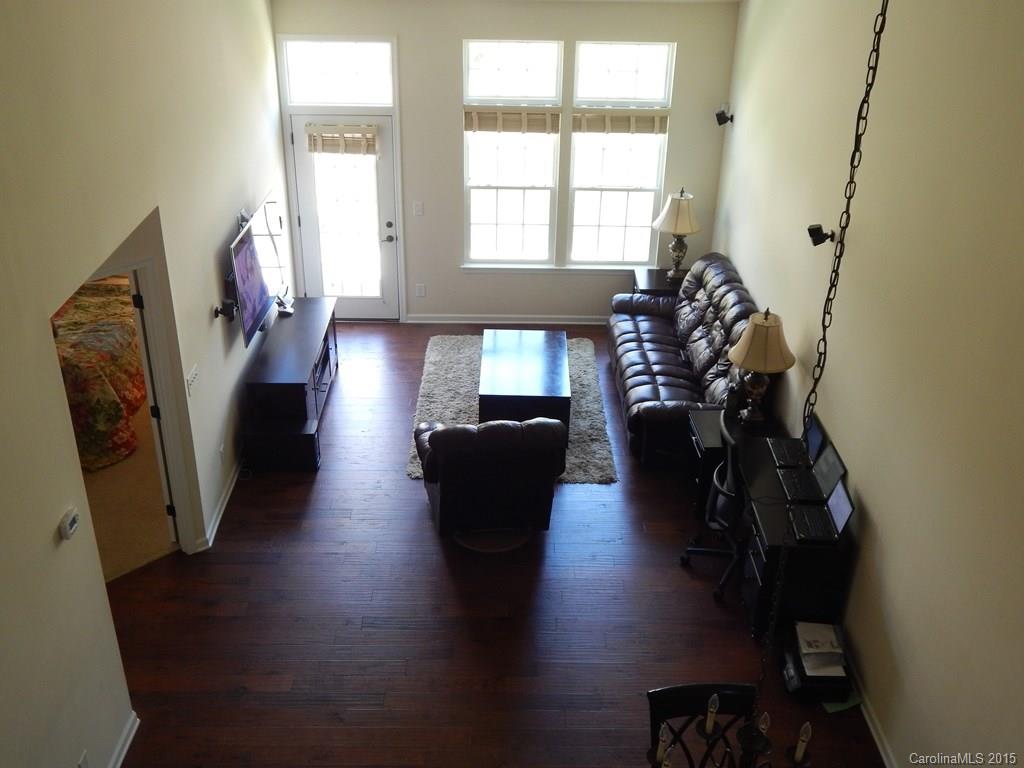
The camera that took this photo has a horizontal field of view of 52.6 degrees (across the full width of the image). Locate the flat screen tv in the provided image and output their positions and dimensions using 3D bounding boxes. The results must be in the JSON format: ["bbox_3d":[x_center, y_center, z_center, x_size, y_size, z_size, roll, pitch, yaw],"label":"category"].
[{"bbox_3d":[-1.890,-0.902,7.794,0.070,0.770,1.300,2,28,1],"label":"flat screen tv"}]

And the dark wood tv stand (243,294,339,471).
[{"bbox_3d":[-1.764,-0.065,8.604,0.530,0.650,1.770,1,28,-1],"label":"dark wood tv stand"}]

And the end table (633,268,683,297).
[{"bbox_3d":[1.469,-0.715,9.984,0.610,0.600,0.560,1,28,-1],"label":"end table"}]

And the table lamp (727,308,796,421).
[{"bbox_3d":[1.748,-0.118,7.244,0.460,0.830,0.460,1,27,-1],"label":"table lamp"}]

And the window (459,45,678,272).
[{"bbox_3d":[0.493,-2.098,9.653,1.910,2.120,0.100,1,27,-1],"label":"window"}]

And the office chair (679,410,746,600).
[{"bbox_3d":[1.483,0.767,6.662,0.660,1.020,0.640,1,27,-1],"label":"office chair"}]

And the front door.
[{"bbox_3d":[-1.556,-1.551,9.853,0.920,2.020,0.060,1,28,-1],"label":"front door"}]

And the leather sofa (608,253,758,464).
[{"bbox_3d":[1.438,-0.261,8.707,1.030,1.000,2.120,1,28,-1],"label":"leather sofa"}]

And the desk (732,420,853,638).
[{"bbox_3d":[1.682,0.953,6.624,0.500,0.730,1.240,1,27,-1],"label":"desk"}]

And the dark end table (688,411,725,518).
[{"bbox_3d":[1.582,0.598,7.467,0.570,0.620,0.550,1,28,-1],"label":"dark end table"}]

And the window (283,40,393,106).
[{"bbox_3d":[-1.531,-2.764,9.206,0.940,0.580,0.070,1,28,-1],"label":"window"}]

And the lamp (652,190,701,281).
[{"bbox_3d":[1.565,-1.408,9.750,0.460,0.830,0.460,1,27,-1],"label":"lamp"}]

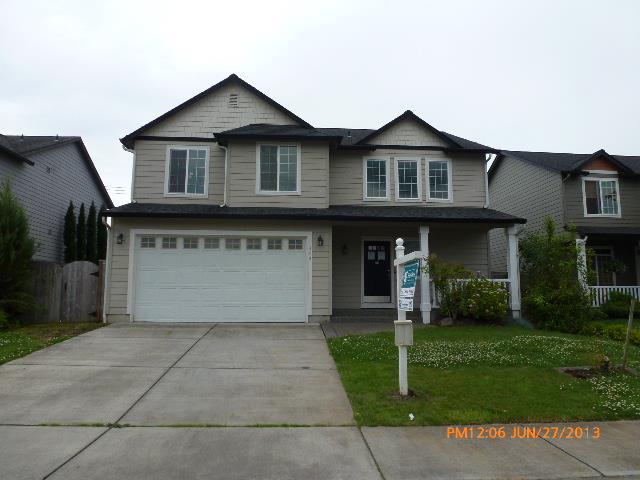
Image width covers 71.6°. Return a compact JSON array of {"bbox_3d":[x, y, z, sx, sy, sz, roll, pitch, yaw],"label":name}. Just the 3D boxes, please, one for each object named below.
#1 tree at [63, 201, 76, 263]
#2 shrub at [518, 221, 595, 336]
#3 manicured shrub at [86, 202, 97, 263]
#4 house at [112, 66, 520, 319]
[{"bbox_3d":[-7.741,0.613,13.476,0.450,3.650,0.450,1,-7,-3],"label":"tree"},{"bbox_3d":[6.863,0.929,12.934,2.050,3.150,1.800,1,-7,-3],"label":"shrub"},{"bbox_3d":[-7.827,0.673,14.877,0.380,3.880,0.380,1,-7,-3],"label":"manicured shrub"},{"bbox_3d":[-0.448,-1.145,17.788,12.400,8.240,10.200,1,-7,-3],"label":"house"}]

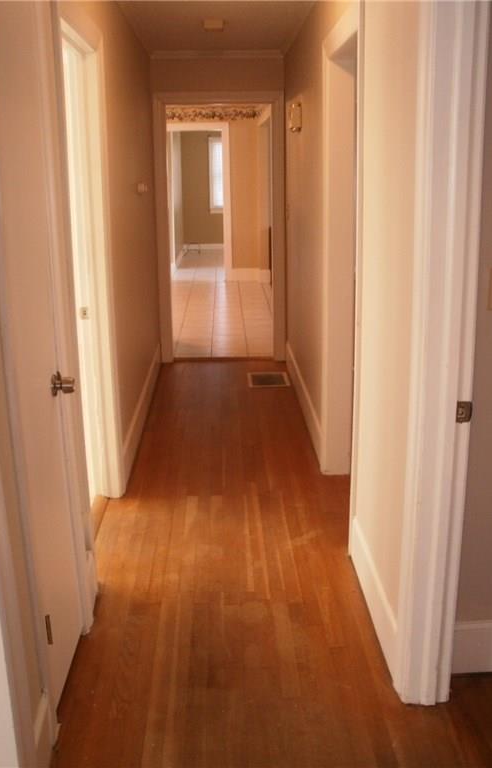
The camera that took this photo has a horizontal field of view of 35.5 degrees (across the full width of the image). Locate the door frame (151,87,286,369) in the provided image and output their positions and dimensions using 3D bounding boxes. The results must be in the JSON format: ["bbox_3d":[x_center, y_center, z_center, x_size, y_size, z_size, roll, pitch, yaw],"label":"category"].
[{"bbox_3d":[-0.197,-1.206,6.172,1.025,2.110,0.150,-1,16,-2],"label":"door frame"}]

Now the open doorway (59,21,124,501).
[{"bbox_3d":[-0.676,-0.343,3.175,0.148,2.096,0.887,-1,16,-1],"label":"open doorway"}]

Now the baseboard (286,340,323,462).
[{"bbox_3d":[0.383,0.041,5.300,0.023,0.190,2.280,-1,16,-2],"label":"baseboard"}]

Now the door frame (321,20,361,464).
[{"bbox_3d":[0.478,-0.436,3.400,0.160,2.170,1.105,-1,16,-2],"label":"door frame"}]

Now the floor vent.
[{"bbox_3d":[0.174,-0.040,5.905,0.305,0.015,0.390,-1,16,-2],"label":"floor vent"}]

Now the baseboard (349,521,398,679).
[{"bbox_3d":[0.471,0.763,2.802,0.023,0.205,0.725,-1,16,-2],"label":"baseboard"}]

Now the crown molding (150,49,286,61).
[{"bbox_3d":[-0.212,-2.469,5.737,1.030,0.080,0.065,-1,16,-2],"label":"crown molding"}]

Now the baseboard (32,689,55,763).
[{"bbox_3d":[-0.567,0.993,2.095,0.023,0.195,0.200,-1,16,-2],"label":"baseboard"}]

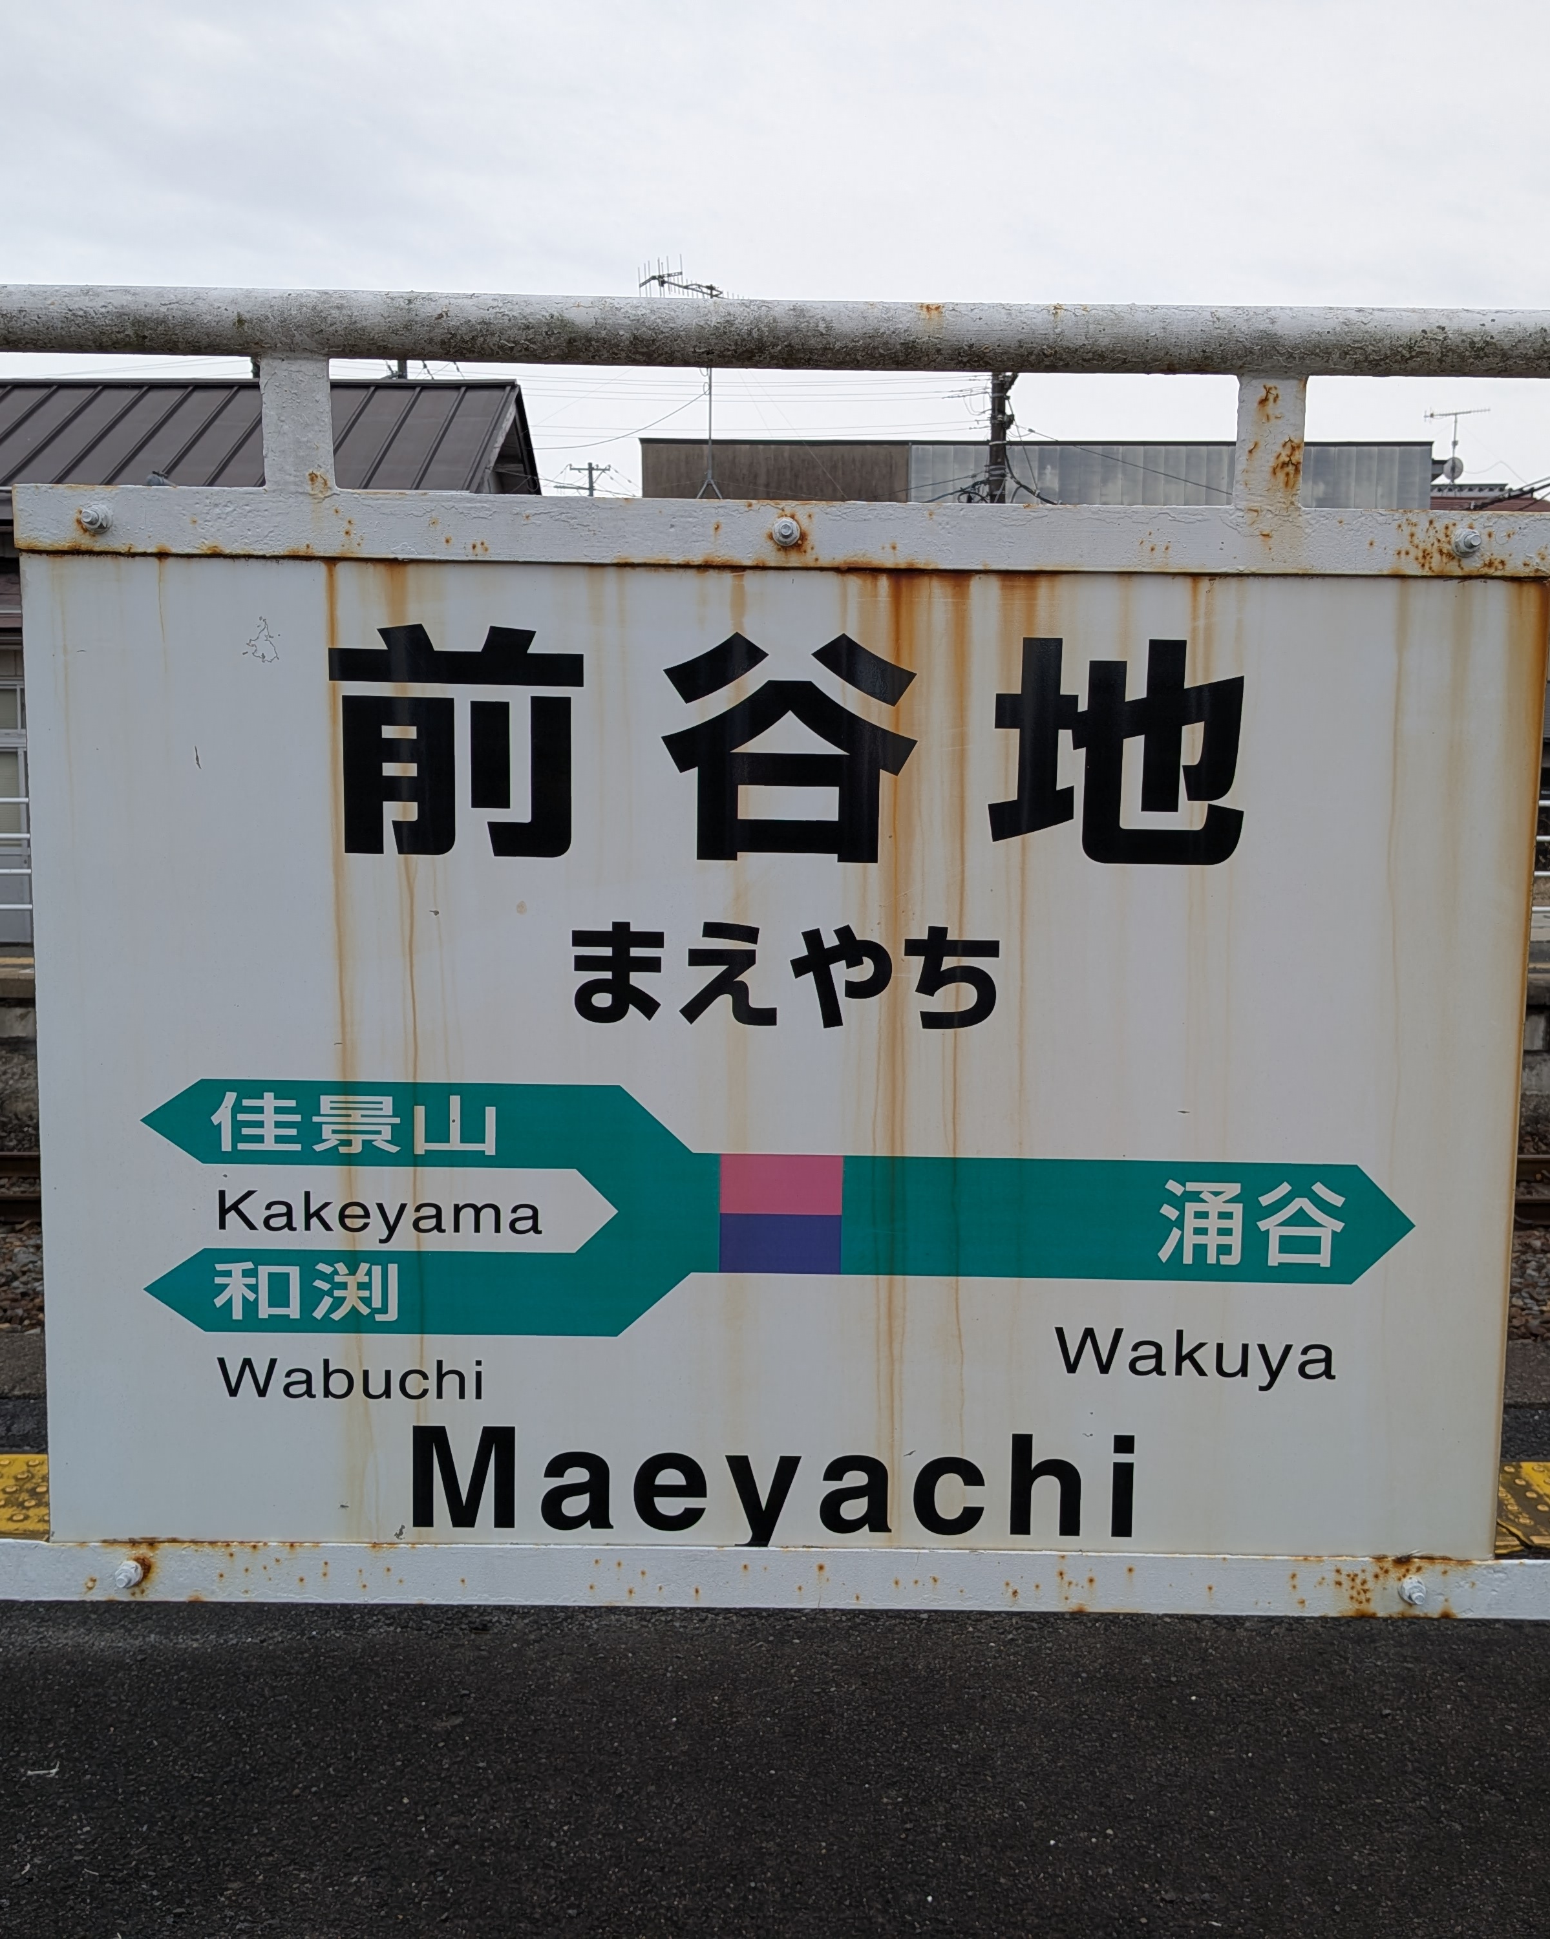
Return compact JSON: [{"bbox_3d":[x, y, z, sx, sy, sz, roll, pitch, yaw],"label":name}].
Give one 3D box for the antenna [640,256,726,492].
[{"bbox_3d":[-0.620,-5.660,17.700,1.300,2.350,0.650,-5,8,-44],"label":"antenna"}]

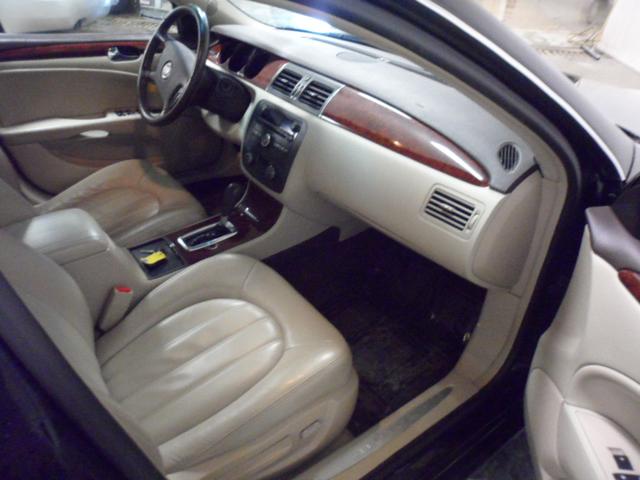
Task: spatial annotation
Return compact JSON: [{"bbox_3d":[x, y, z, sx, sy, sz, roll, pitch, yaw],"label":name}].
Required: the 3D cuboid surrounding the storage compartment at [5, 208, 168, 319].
[{"bbox_3d":[-0.602,0.081,1.170,0.340,0.220,0.235,-23,39,-30],"label":"storage compartment"}]

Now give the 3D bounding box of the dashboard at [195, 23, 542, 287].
[{"bbox_3d":[0.051,-0.360,1.473,0.480,0.400,1.380,-23,39,-30],"label":"dashboard"}]

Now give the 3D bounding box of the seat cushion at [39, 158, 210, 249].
[{"bbox_3d":[-0.678,-0.060,1.566,0.510,0.200,0.520,-23,39,-30],"label":"seat cushion"}]

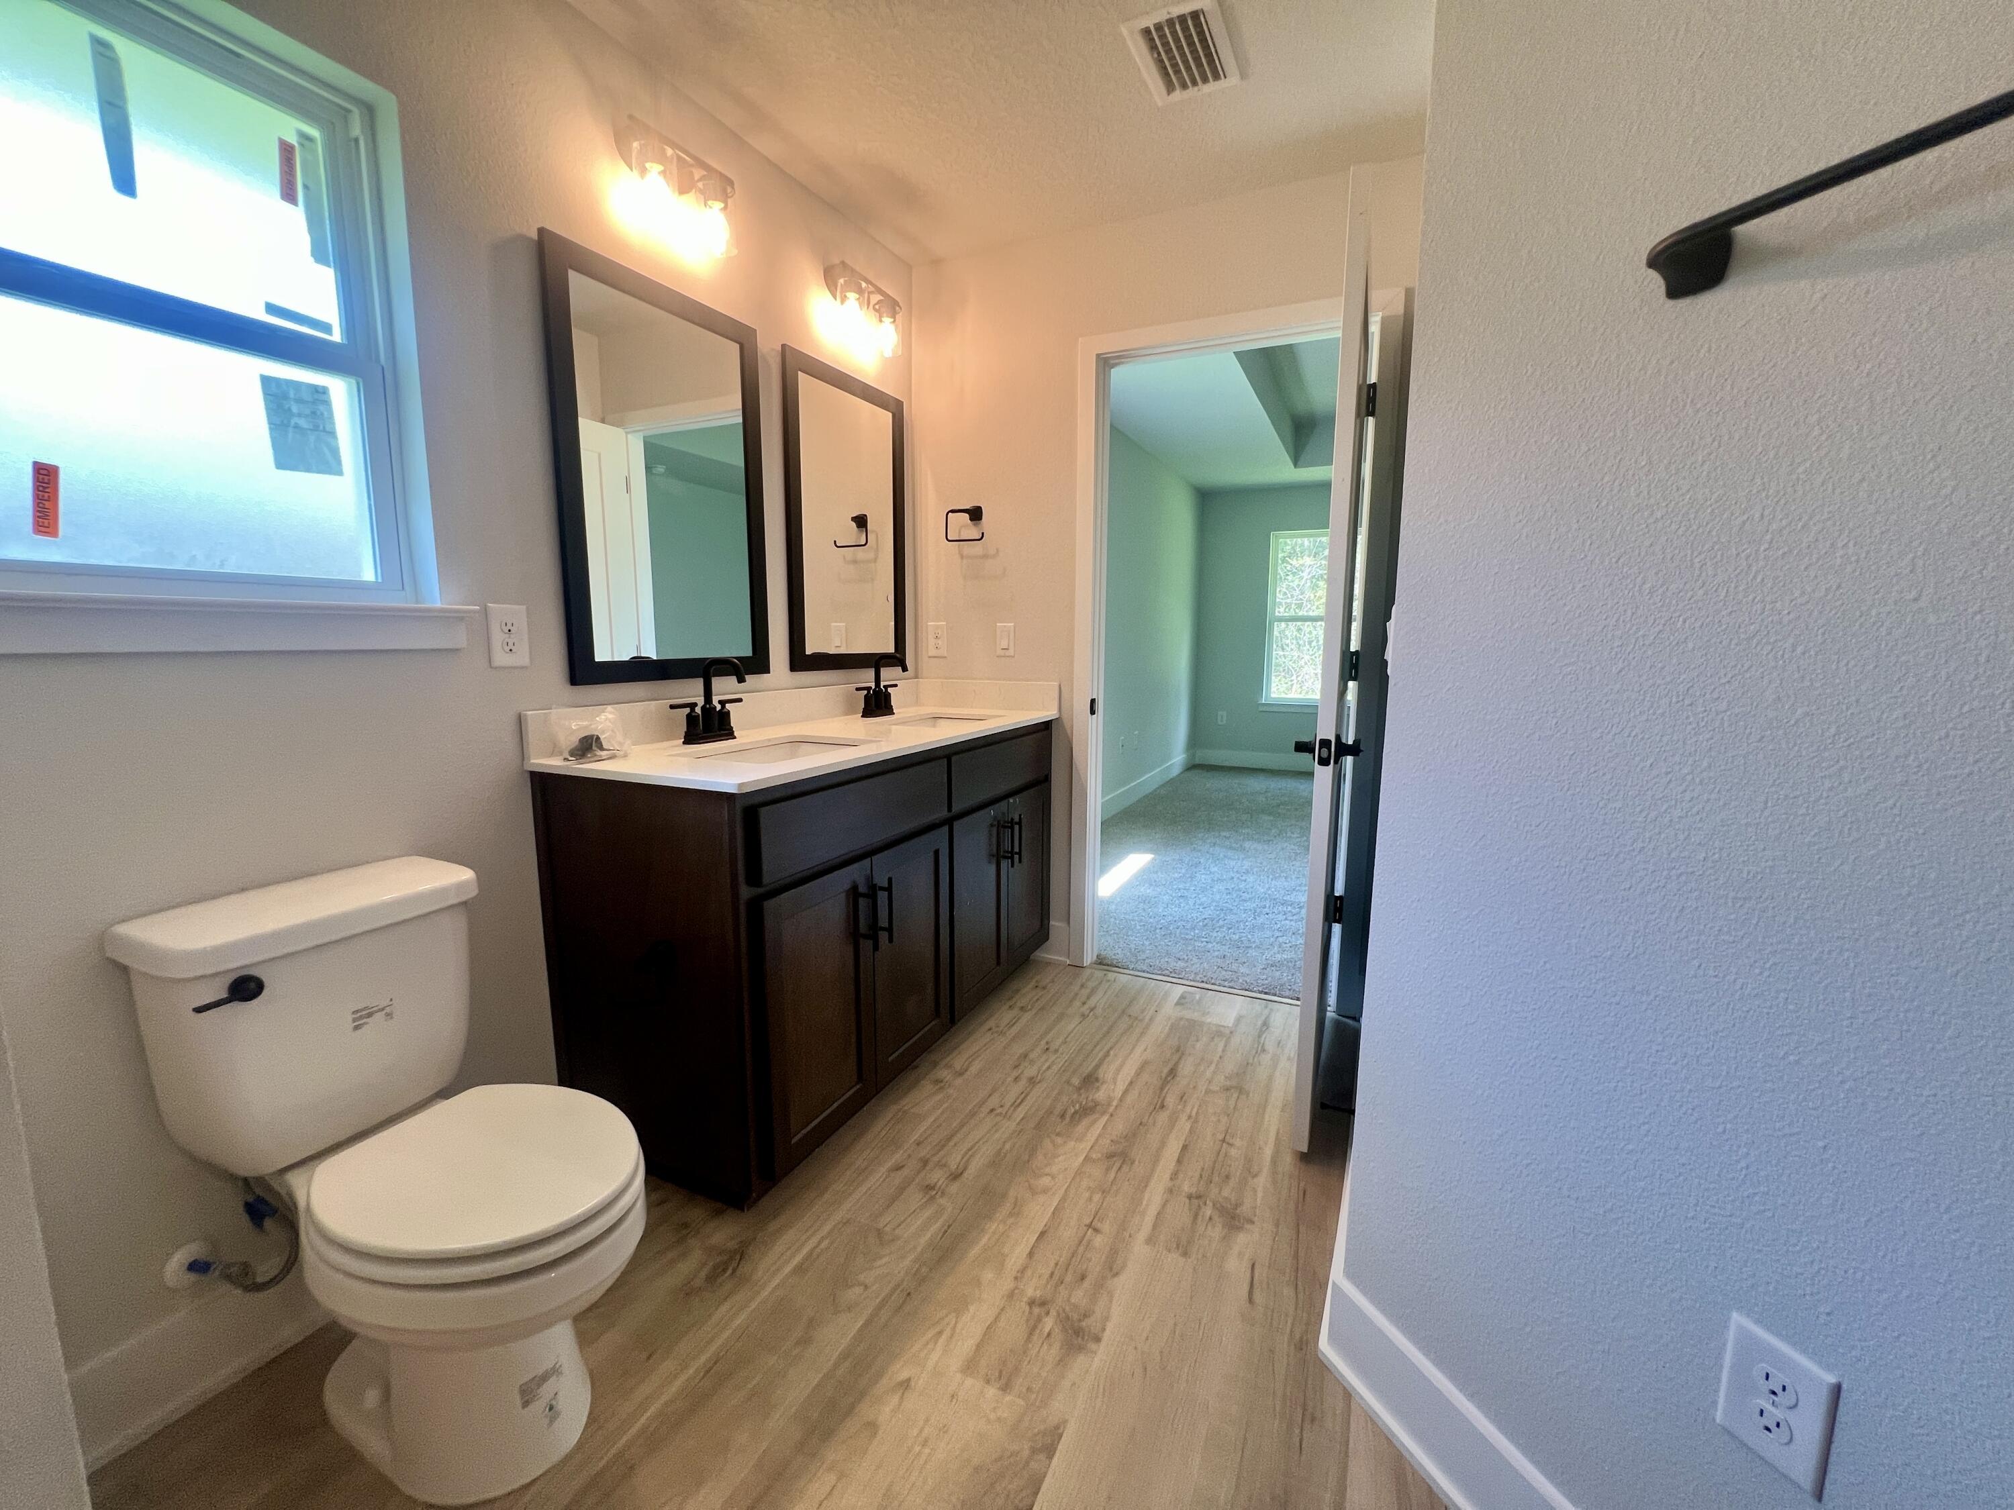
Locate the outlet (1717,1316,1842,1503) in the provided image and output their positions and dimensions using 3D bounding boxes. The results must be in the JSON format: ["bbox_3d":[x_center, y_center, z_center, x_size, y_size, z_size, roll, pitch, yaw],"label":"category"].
[{"bbox_3d":[0.720,0.608,0.708,0.008,0.122,0.077,-3,9,-22],"label":"outlet"}]

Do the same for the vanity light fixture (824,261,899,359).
[{"bbox_3d":[-0.437,-1.397,2.345,0.150,0.200,0.285,4,9,25],"label":"vanity light fixture"}]

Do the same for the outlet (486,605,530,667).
[{"bbox_3d":[-0.995,-0.237,1.514,0.008,0.121,0.077,4,9,25],"label":"outlet"}]

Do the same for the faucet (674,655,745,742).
[{"bbox_3d":[-0.710,-0.135,1.889,0.145,0.217,0.240,4,9,25],"label":"faucet"}]

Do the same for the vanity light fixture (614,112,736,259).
[{"bbox_3d":[-0.742,-1.305,1.716,0.150,0.200,0.280,4,9,25],"label":"vanity light fixture"}]

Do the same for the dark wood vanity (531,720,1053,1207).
[{"bbox_3d":[-0.418,0.393,2.186,0.550,0.880,1.485,4,9,25],"label":"dark wood vanity"}]

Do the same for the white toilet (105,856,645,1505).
[{"bbox_3d":[-0.850,0.610,1.124,0.690,0.760,0.410,4,9,25],"label":"white toilet"}]

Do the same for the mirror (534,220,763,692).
[{"bbox_3d":[-0.804,-0.642,1.837,0.024,0.910,0.592,4,9,25],"label":"mirror"}]

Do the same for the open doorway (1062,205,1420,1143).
[{"bbox_3d":[0.650,-0.257,2.360,0.950,2.120,0.190,4,9,25],"label":"open doorway"}]

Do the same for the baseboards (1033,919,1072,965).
[{"bbox_3d":[0.166,0.679,2.769,0.155,0.147,0.017,4,9,25],"label":"baseboards"}]

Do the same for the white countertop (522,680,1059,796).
[{"bbox_3d":[-0.410,-0.105,2.104,0.572,0.129,1.500,4,9,25],"label":"white countertop"}]

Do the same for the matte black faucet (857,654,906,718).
[{"bbox_3d":[-0.396,-0.229,2.536,0.145,0.215,0.245,4,9,25],"label":"matte black faucet"}]

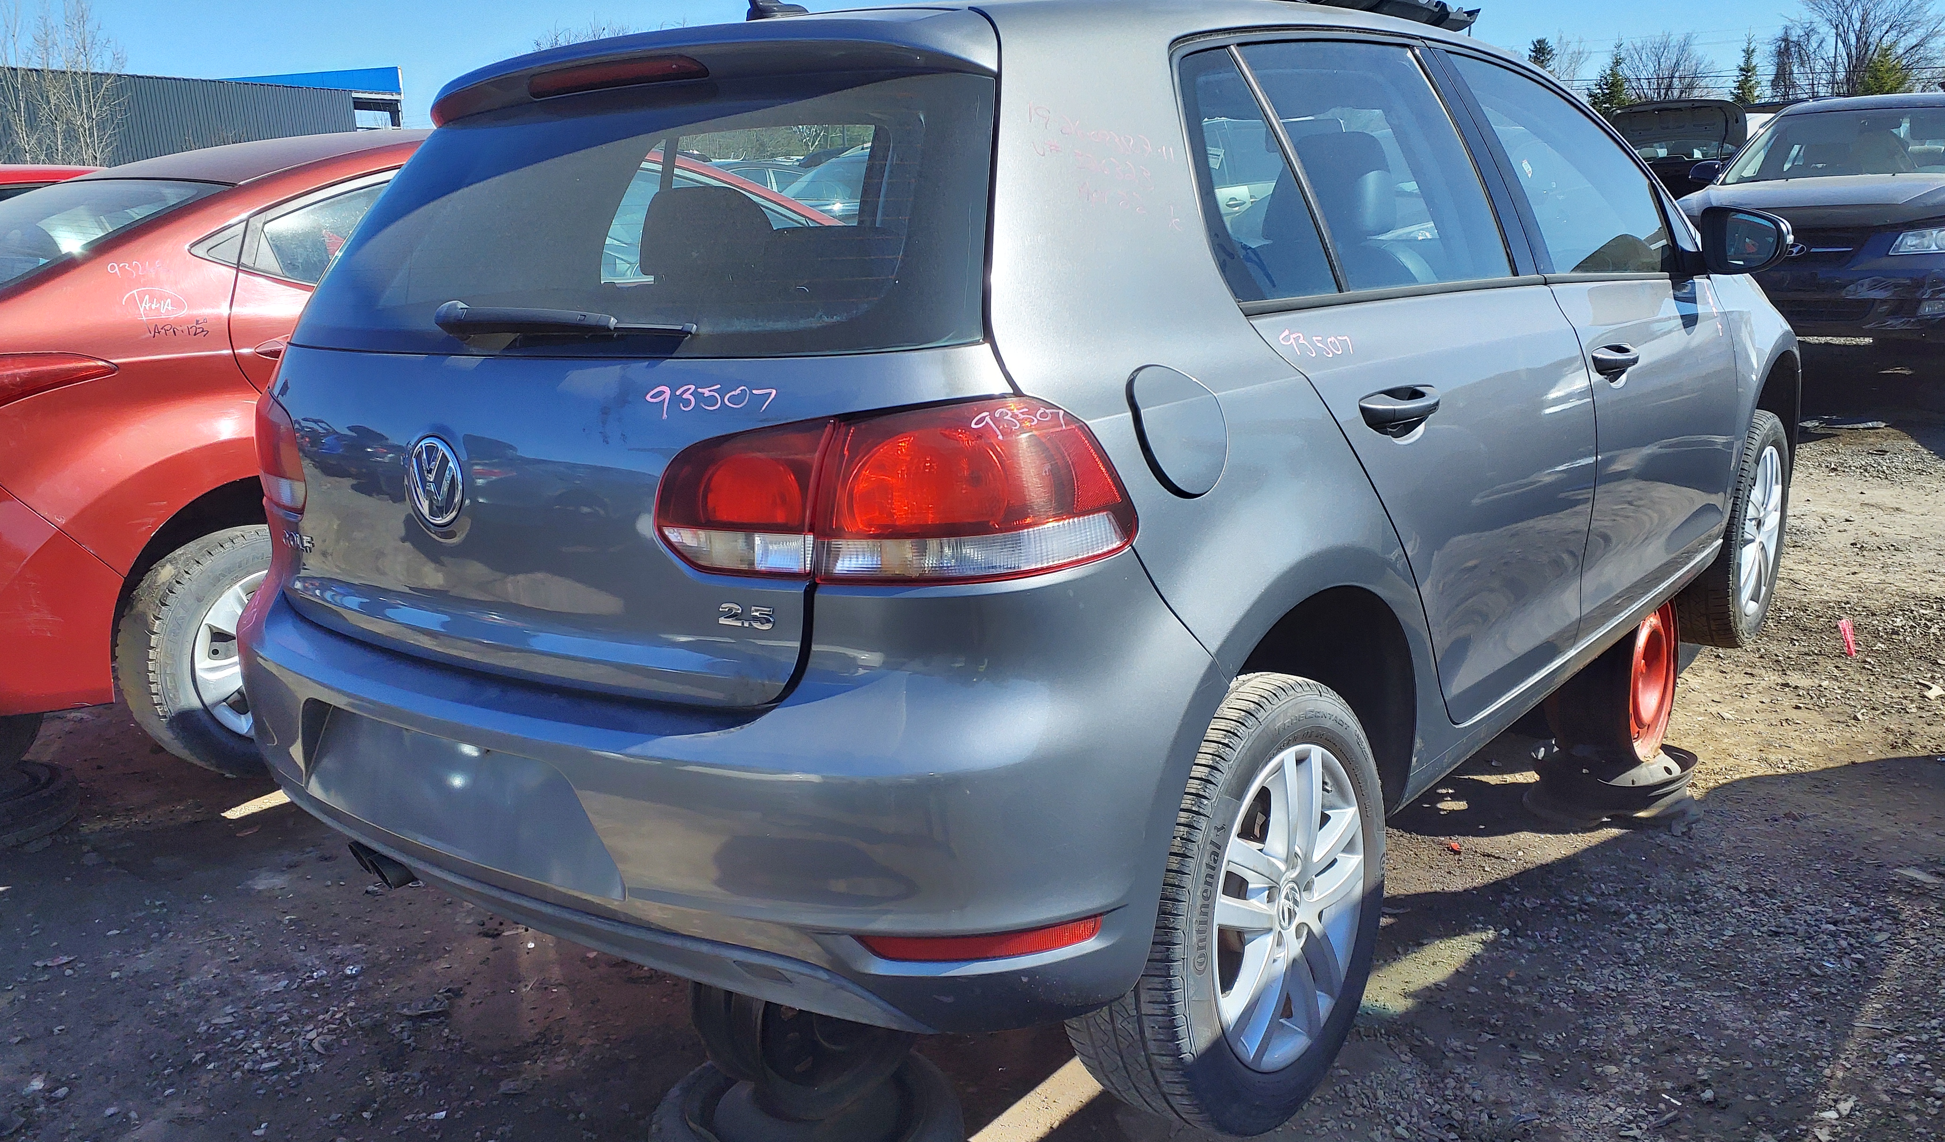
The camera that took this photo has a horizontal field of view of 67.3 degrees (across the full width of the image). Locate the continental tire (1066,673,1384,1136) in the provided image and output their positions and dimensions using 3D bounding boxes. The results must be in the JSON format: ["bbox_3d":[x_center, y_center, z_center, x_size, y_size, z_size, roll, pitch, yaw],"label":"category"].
[{"bbox_3d":[0.375,0.458,2.064,0.212,0.630,0.630,7,17,38],"label":"continental tire"}]

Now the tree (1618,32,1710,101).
[{"bbox_3d":[26.116,-16.447,55.000,3.900,7.900,3.900,-3,13,0],"label":"tree"}]

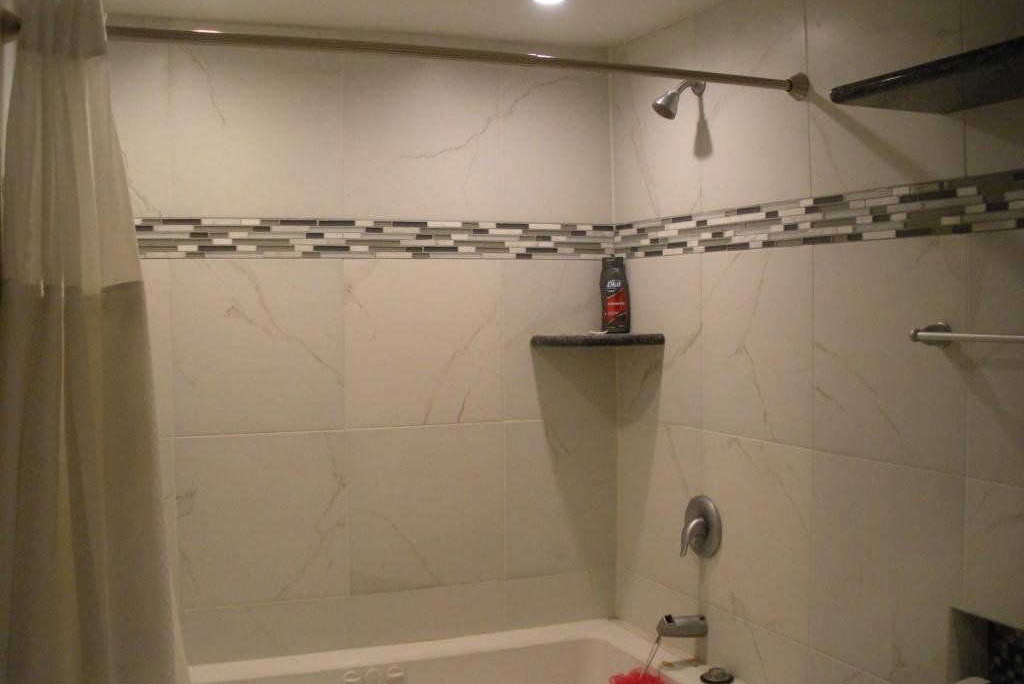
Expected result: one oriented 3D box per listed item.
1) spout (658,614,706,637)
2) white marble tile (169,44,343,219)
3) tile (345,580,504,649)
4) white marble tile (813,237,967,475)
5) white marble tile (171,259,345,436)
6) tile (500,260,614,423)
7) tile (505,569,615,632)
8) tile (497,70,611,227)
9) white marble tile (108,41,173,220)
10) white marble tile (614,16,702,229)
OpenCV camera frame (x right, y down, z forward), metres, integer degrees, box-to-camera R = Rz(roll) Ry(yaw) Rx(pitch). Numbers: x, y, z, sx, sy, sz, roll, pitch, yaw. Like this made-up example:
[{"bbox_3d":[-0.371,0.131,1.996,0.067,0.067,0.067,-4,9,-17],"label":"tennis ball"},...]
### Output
[{"bbox_3d":[0.426,0.727,2.719,0.138,0.050,0.050,-1,2,-23],"label":"spout"},{"bbox_3d":[-0.661,-0.552,2.758,0.452,0.460,0.012,-1,2,-24],"label":"white marble tile"},{"bbox_3d":[-0.227,0.752,2.945,0.459,0.153,0.012,-1,2,-23],"label":"tile"},{"bbox_3d":[0.759,0.020,2.153,0.012,0.457,0.460,-1,2,-23],"label":"white marble tile"},{"bbox_3d":[-0.655,0.013,2.776,0.452,0.460,0.012,-1,2,-24],"label":"white marble tile"},{"bbox_3d":[0.140,-0.007,3.093,0.364,0.456,0.012,-1,2,-23],"label":"tile"},{"bbox_3d":[0.146,0.751,3.121,0.364,0.163,0.012,-1,2,-23],"label":"tile"},{"bbox_3d":[0.132,-0.566,3.075,0.364,0.456,0.012,-1,2,-23],"label":"tile"},{"bbox_3d":[-1.028,-0.543,2.597,0.350,0.460,0.012,-1,2,-24],"label":"white marble tile"},{"bbox_3d":[0.393,-0.586,2.921,0.012,0.512,0.458,-1,2,-23],"label":"white marble tile"}]

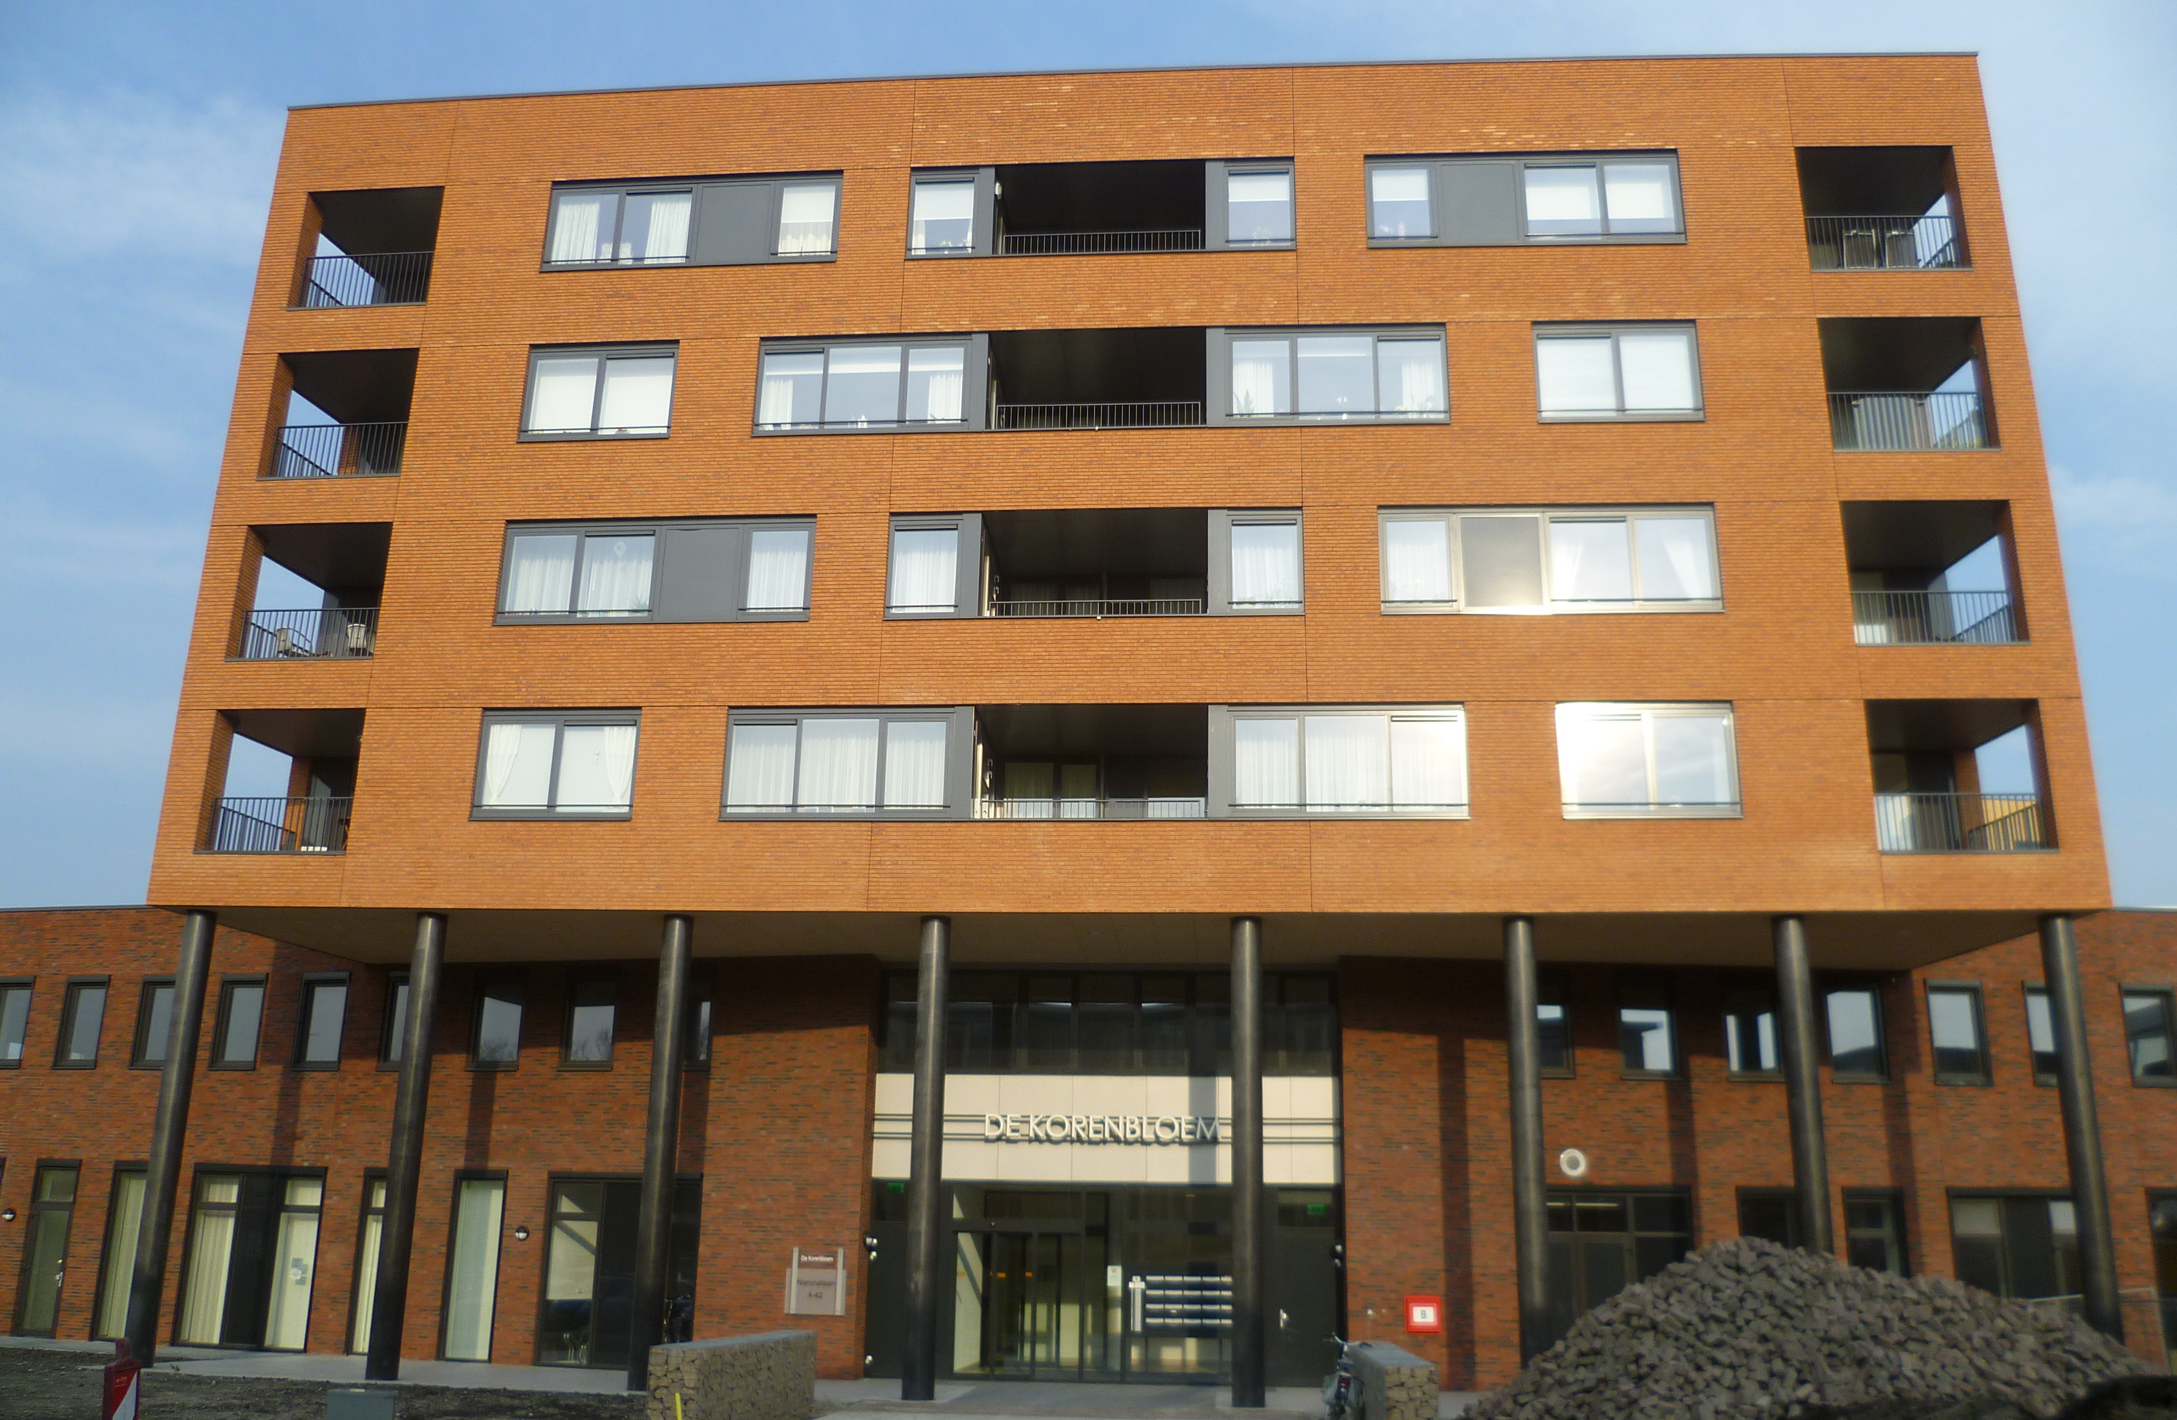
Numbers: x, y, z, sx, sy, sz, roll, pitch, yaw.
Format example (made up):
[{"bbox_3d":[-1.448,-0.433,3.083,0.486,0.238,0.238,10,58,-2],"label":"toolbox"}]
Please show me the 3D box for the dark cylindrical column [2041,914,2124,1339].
[{"bbox_3d":[13.197,5.903,23.222,0.450,6.513,0.450,0,-17,4],"label":"dark cylindrical column"}]

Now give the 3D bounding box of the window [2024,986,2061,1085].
[{"bbox_3d":[15.515,5.200,28.226,0.941,1.632,0.120,2,-17,-4],"label":"window"}]

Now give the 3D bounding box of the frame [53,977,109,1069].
[{"bbox_3d":[-18.226,5.670,31.898,0.944,1.685,0.150,-3,-18,13],"label":"frame"}]

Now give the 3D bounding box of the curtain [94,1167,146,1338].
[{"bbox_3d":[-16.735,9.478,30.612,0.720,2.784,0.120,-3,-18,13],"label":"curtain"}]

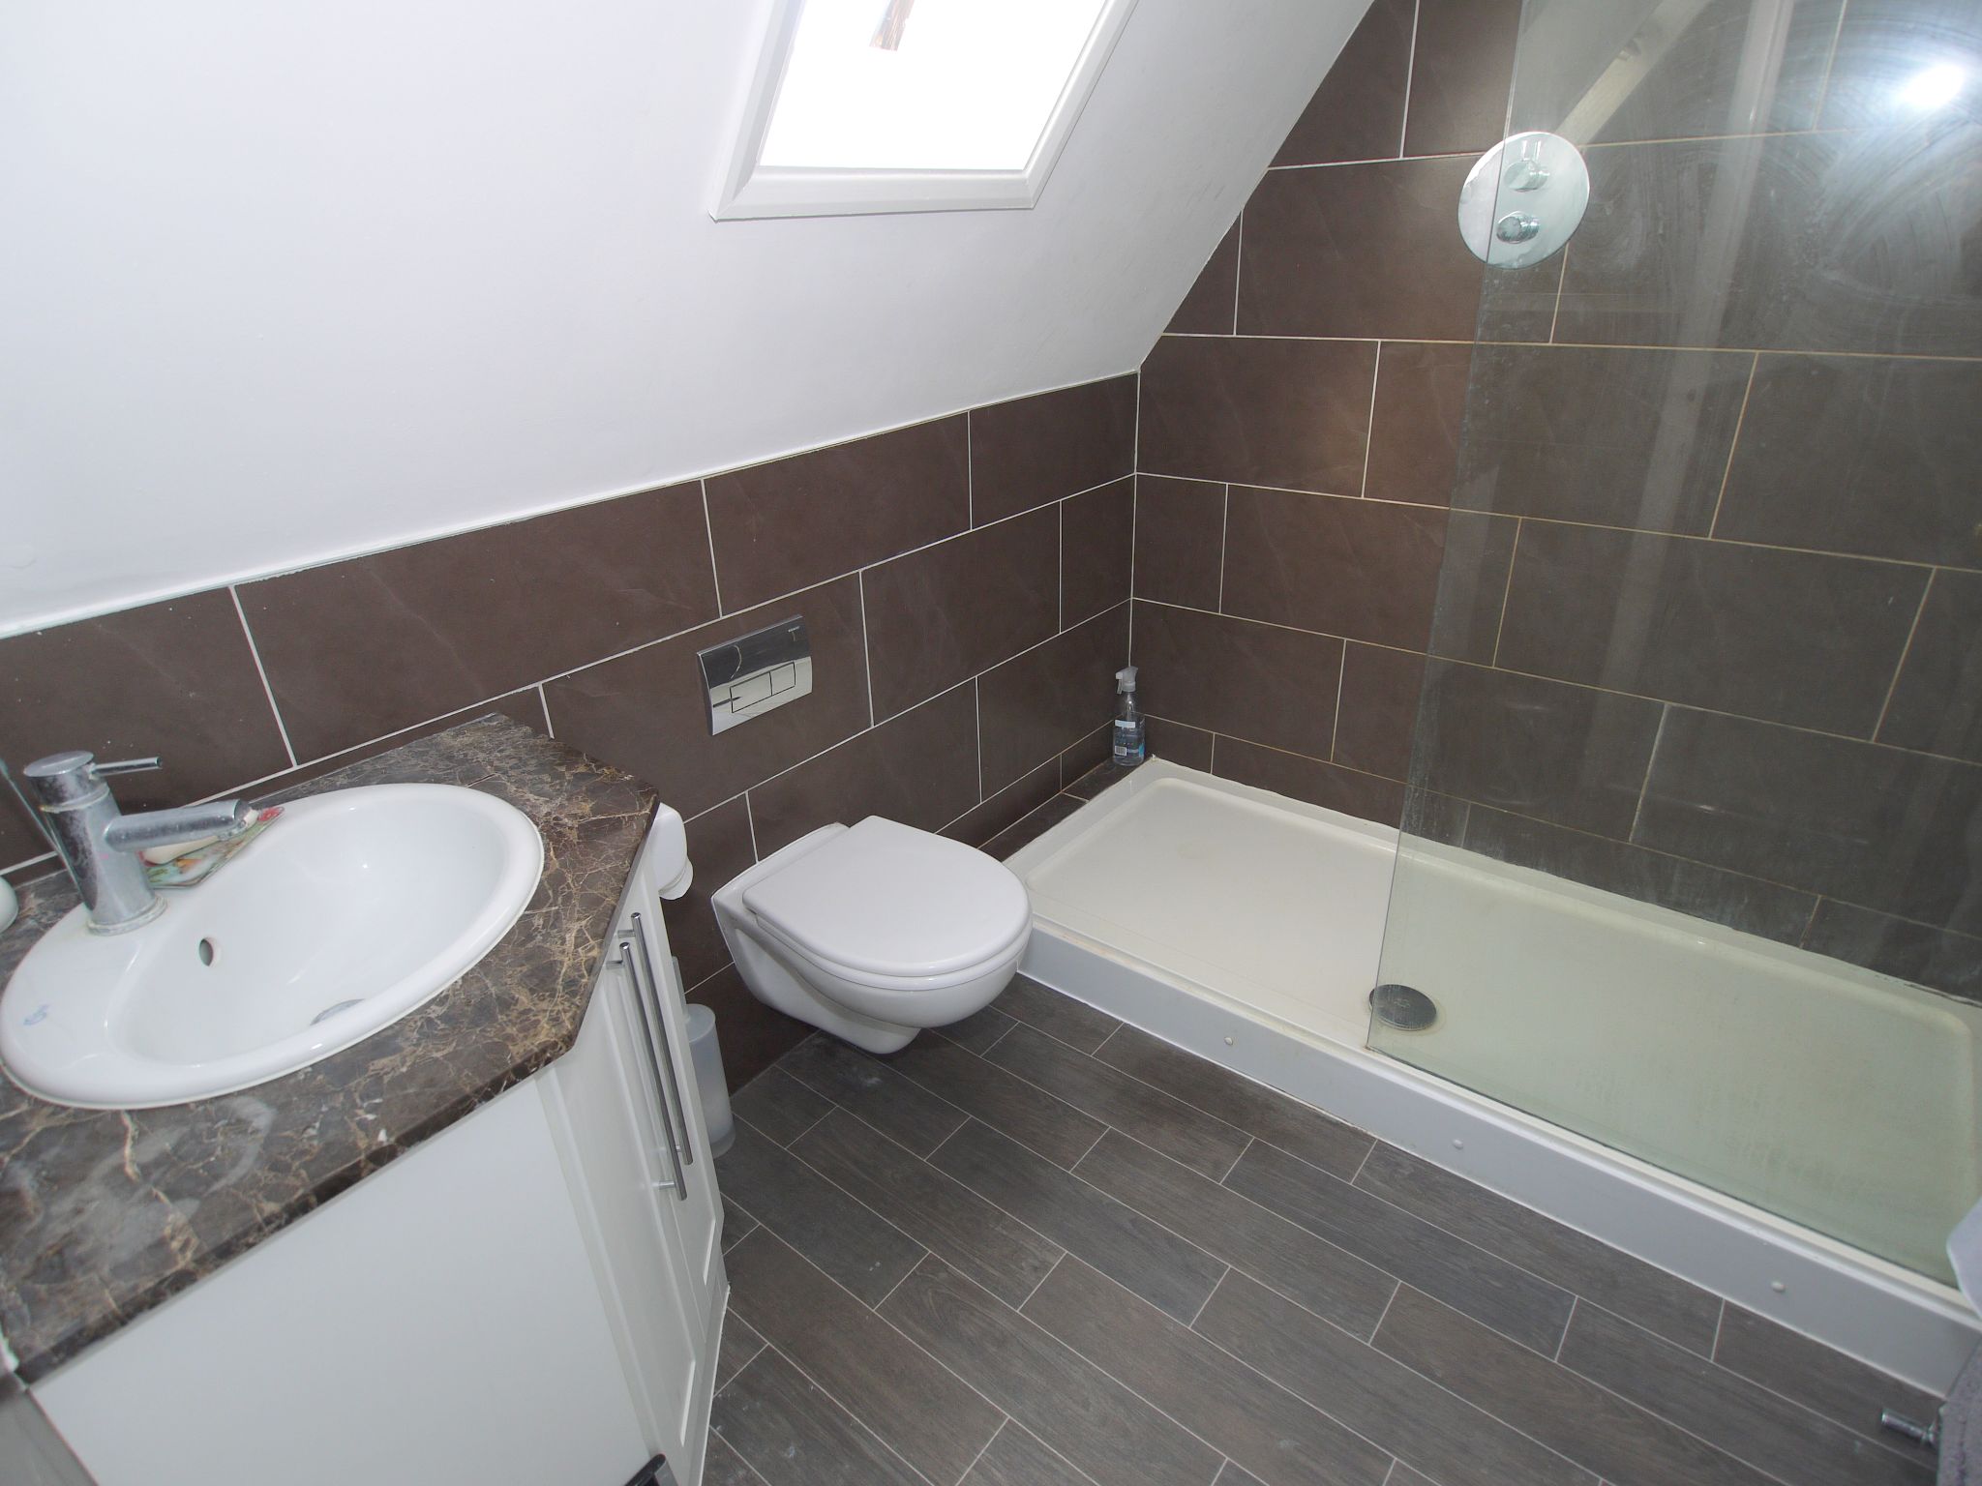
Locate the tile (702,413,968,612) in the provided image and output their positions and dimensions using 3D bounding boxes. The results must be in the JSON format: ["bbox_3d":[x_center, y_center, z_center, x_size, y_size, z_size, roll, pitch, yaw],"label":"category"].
[{"bbox_3d":[-0.231,-0.401,1.751,0.010,0.213,0.599,18,33,35],"label":"tile"}]

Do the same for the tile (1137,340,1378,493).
[{"bbox_3d":[0.547,-0.701,2.198,0.534,0.300,0.010,18,33,35],"label":"tile"}]

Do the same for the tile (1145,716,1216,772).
[{"bbox_3d":[0.464,-0.005,2.643,0.240,0.116,0.010,18,33,35],"label":"tile"}]

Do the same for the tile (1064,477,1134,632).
[{"bbox_3d":[0.243,-0.438,2.362,0.012,0.298,0.302,17,32,35],"label":"tile"}]

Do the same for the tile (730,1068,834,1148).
[{"bbox_3d":[-0.372,0.647,1.827,0.163,0.012,0.118,17,32,35],"label":"tile"}]

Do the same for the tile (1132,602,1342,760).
[{"bbox_3d":[0.567,-0.157,2.450,0.532,0.298,0.012,17,32,35],"label":"tile"}]

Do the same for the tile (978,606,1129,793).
[{"bbox_3d":[0.163,-0.113,2.409,0.010,0.300,0.607,18,33,35],"label":"tile"}]

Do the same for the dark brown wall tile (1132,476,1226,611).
[{"bbox_3d":[0.439,-0.465,2.403,0.232,0.298,0.012,17,32,35],"label":"dark brown wall tile"}]

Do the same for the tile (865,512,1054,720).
[{"bbox_3d":[-0.038,-0.273,2.046,0.012,0.298,0.598,17,32,35],"label":"tile"}]

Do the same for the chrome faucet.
[{"bbox_3d":[-0.712,0.079,0.878,0.158,0.154,0.056,-6,26,-6],"label":"chrome faucet"}]

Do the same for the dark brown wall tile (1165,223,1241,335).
[{"bbox_3d":[0.439,-0.970,2.138,0.165,0.230,0.012,17,32,35],"label":"dark brown wall tile"}]

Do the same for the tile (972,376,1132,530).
[{"bbox_3d":[0.145,-0.623,2.163,0.010,0.221,0.596,18,33,35],"label":"tile"}]

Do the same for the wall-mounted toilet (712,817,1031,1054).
[{"bbox_3d":[-0.155,0.398,1.746,0.515,0.370,0.352,18,33,35],"label":"wall-mounted toilet"}]

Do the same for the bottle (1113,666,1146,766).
[{"bbox_3d":[0.352,-0.072,2.598,0.093,0.257,0.060,-17,30,-27],"label":"bottle"}]

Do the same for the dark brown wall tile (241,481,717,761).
[{"bbox_3d":[-0.608,-0.180,1.337,0.010,0.210,0.599,18,33,35],"label":"dark brown wall tile"}]

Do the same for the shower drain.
[{"bbox_3d":[0.729,0.473,1.827,0.113,0.015,0.113,-2,26,1],"label":"shower drain"}]

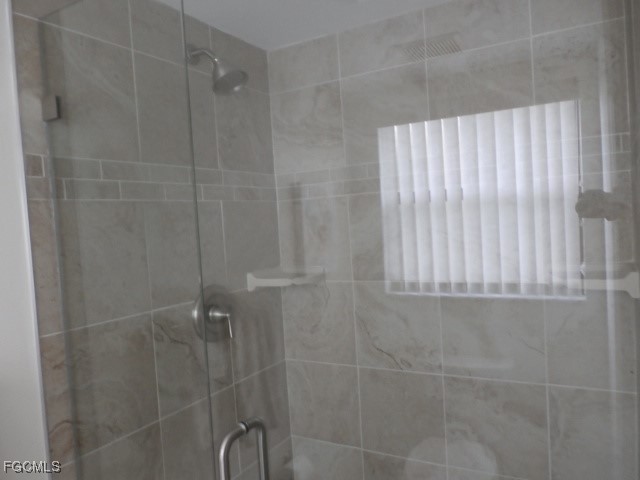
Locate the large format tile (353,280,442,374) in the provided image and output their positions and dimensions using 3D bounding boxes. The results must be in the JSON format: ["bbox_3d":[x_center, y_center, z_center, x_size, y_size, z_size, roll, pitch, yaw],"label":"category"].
[{"bbox_3d":[0.268,0.300,1.611,0.304,0.308,0.010,-2,2,28],"label":"large format tile"}]

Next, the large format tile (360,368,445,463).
[{"bbox_3d":[0.287,0.608,1.623,0.304,0.305,0.010,-2,2,28],"label":"large format tile"}]

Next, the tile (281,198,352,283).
[{"bbox_3d":[-0.021,0.001,1.743,0.304,0.307,0.010,-2,2,28],"label":"tile"}]

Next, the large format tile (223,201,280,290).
[{"bbox_3d":[-0.244,0.017,1.684,0.010,0.307,0.300,-2,3,32],"label":"large format tile"}]

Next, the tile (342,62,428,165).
[{"bbox_3d":[0.225,-0.423,1.584,0.304,0.308,0.010,-2,2,28],"label":"tile"}]

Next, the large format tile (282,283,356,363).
[{"bbox_3d":[-0.003,0.311,1.755,0.304,0.308,0.010,-2,2,28],"label":"large format tile"}]

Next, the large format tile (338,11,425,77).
[{"bbox_3d":[0.210,-0.660,1.575,0.304,0.161,0.010,-2,2,28],"label":"large format tile"}]

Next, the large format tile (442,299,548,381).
[{"bbox_3d":[0.541,0.289,1.467,0.308,0.308,0.010,-2,2,28],"label":"large format tile"}]

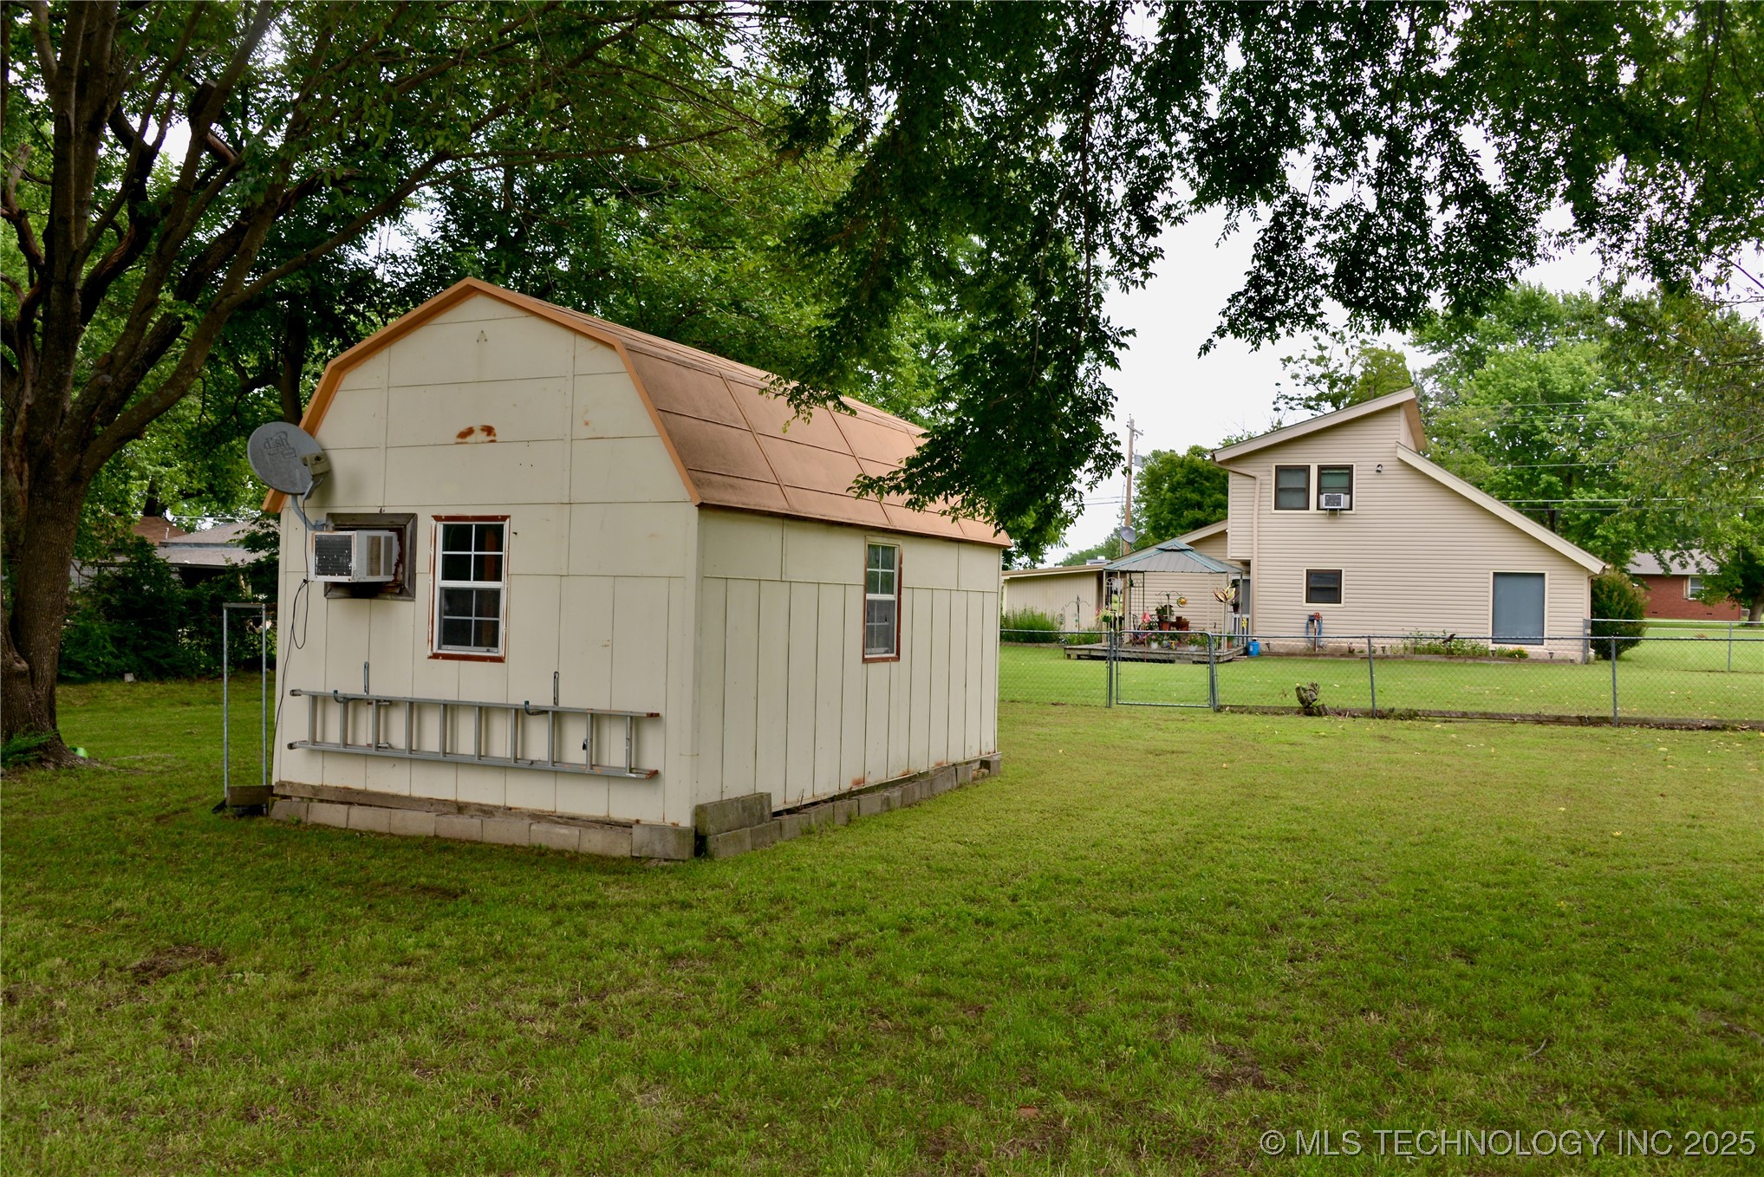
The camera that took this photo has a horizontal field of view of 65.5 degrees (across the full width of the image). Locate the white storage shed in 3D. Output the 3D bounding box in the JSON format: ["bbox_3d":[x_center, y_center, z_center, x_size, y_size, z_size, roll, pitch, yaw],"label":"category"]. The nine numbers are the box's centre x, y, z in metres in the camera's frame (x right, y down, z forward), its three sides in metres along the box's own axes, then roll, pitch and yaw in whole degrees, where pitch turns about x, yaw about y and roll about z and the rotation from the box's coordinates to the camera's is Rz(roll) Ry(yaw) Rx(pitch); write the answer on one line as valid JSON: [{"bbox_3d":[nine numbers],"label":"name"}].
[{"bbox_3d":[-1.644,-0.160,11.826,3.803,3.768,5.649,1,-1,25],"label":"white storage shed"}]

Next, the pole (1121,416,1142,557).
[{"bbox_3d":[9.899,-2.397,54.944,0.900,9.021,1.000,1,-1,0],"label":"pole"}]

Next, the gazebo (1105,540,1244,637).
[{"bbox_3d":[7.931,0.224,37.035,3.150,2.850,3.100,1,-1,23],"label":"gazebo"}]

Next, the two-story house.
[{"bbox_3d":[16.424,-1.717,43.265,10.600,7.600,10.000,1,-1,23],"label":"two-story house"}]

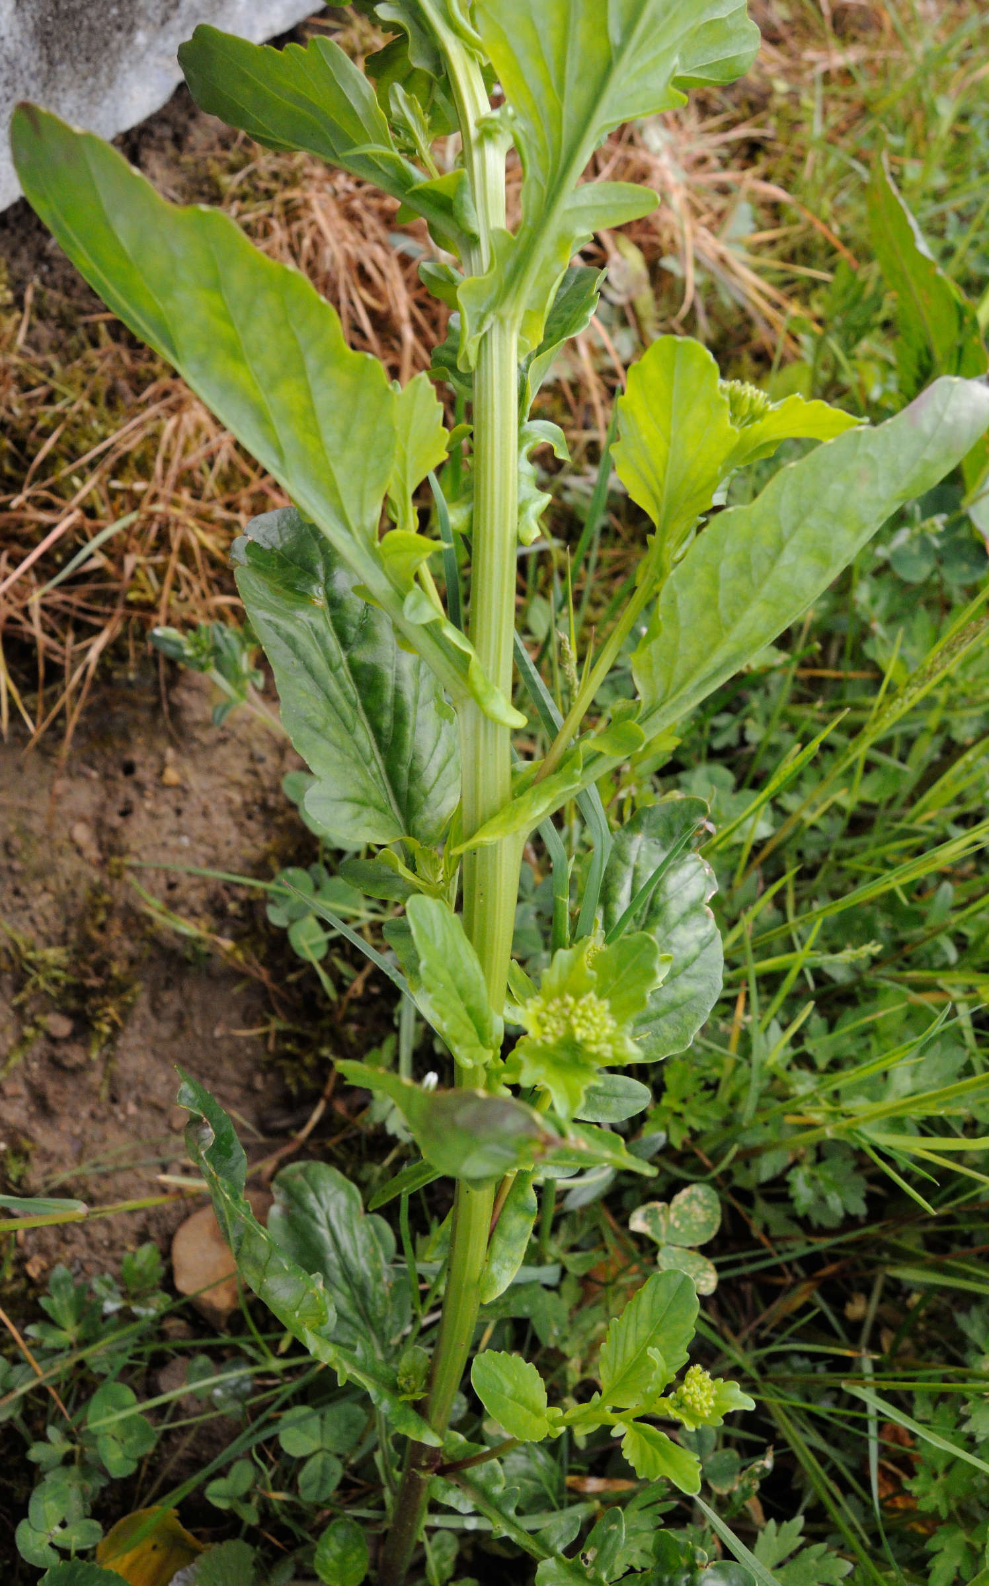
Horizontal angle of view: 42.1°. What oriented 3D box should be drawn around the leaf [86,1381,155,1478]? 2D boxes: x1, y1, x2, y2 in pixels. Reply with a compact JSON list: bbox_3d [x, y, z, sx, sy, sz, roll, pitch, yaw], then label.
[{"bbox_3d":[-0.127,0.216,0.437,0.023,0.006,0.026,1,67,0],"label":"leaf"}]

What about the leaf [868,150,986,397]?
[{"bbox_3d":[0.214,-0.260,0.645,0.037,0.019,0.150,-18,73,21],"label":"leaf"}]

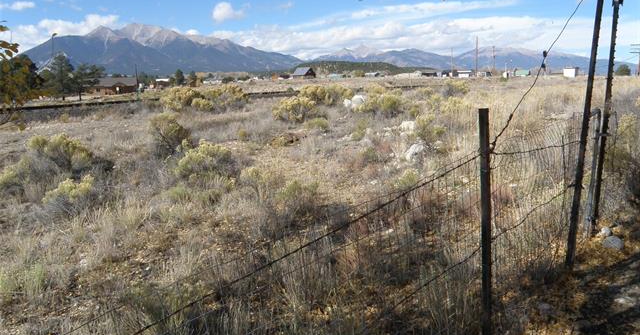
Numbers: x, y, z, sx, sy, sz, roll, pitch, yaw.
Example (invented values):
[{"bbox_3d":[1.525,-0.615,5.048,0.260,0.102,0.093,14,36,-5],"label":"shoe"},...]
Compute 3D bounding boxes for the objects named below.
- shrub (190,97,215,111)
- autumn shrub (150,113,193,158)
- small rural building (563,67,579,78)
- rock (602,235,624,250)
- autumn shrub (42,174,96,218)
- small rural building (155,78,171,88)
[{"bbox_3d":[-5.074,-2.768,20.680,1.015,0.572,0.917,-3,11,-13],"label":"shrub"},{"bbox_3d":[-2.811,-0.617,8.944,0.810,0.811,0.760,-3,11,-17],"label":"autumn shrub"},{"bbox_3d":[56.935,-21.592,109.166,3.000,2.800,3.500,-9,14,-40],"label":"small rural building"},{"bbox_3d":[2.721,0.687,4.437,0.204,0.137,0.163,0,11,0],"label":"rock"},{"bbox_3d":[-2.979,0.319,5.656,0.641,0.473,0.545,0,11,0],"label":"autumn shrub"},{"bbox_3d":[-44.570,-23.771,135.917,5.500,3.000,5.000,-5,12,-25],"label":"small rural building"}]

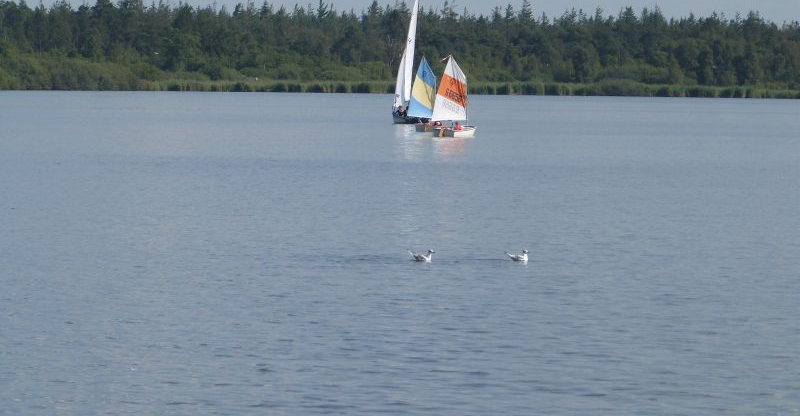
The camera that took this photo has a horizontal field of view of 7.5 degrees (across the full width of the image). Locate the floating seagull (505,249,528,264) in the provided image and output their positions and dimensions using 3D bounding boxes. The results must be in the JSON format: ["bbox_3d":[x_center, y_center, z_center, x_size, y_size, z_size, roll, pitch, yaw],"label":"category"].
[{"bbox_3d":[1.547,0.628,80.500,0.345,0.148,0.130,0,1,0],"label":"floating seagull"}]

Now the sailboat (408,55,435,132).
[{"bbox_3d":[1.413,-5.013,270.500,1.250,3.340,2.450,1,1,17],"label":"sailboat"}]

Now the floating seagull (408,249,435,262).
[{"bbox_3d":[0.288,0.624,80.500,0.360,0.153,0.130,0,1,0],"label":"floating seagull"}]

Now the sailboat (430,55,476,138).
[{"bbox_3d":[2.239,-4.519,248.000,1.250,3.340,2.450,1,1,28],"label":"sailboat"}]

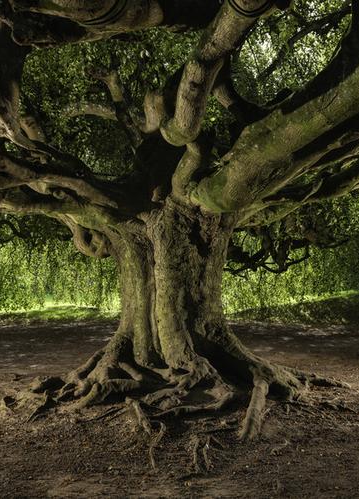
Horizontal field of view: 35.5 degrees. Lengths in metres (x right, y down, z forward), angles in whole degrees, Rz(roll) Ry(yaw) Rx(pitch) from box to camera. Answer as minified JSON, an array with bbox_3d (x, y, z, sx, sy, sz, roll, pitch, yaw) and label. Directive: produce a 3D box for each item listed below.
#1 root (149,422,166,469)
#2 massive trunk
[{"bbox_3d":[-0.170,1.560,4.430,0.160,0.160,0.800,0,-3,0],"label":"root"},{"bbox_3d":[0.100,0.500,5.850,3.150,2.050,2.500,0,-2,0],"label":"massive trunk"}]

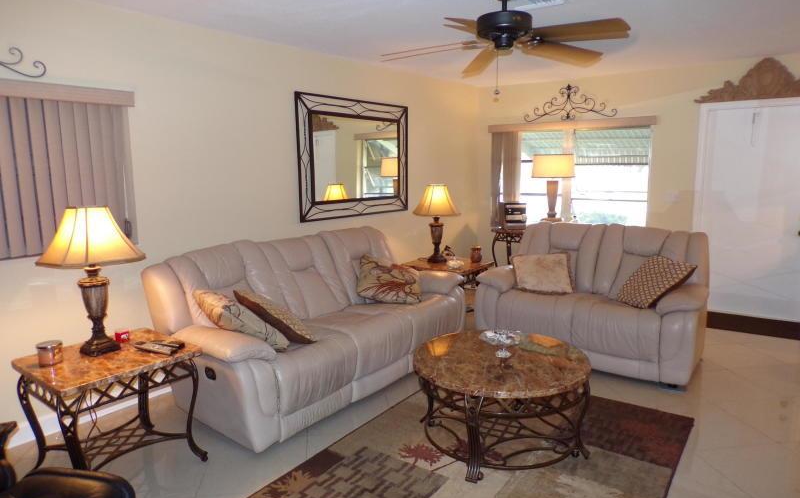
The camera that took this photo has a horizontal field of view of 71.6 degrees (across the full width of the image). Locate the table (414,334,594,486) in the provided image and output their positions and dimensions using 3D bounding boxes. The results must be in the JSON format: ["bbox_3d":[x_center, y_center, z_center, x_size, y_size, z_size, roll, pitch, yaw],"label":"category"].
[{"bbox_3d":[0.549,0.815,3.053,0.940,0.460,0.940,-1,8,0],"label":"table"}]

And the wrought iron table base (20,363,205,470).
[{"bbox_3d":[-1.437,0.839,2.800,0.586,0.555,0.626,6,10,38],"label":"wrought iron table base"}]

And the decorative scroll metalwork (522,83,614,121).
[{"bbox_3d":[1.931,-1.686,6.350,1.060,0.400,0.030,5,10,35],"label":"decorative scroll metalwork"}]

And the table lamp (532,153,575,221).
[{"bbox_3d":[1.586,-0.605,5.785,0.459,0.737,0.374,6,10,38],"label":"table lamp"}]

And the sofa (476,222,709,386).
[{"bbox_3d":[1.530,0.348,4.491,1.595,1.010,1.080,5,10,34],"label":"sofa"}]

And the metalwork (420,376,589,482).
[{"bbox_3d":[0.553,0.845,3.065,0.909,0.439,0.909,0,8,0],"label":"metalwork"}]

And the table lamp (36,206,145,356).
[{"bbox_3d":[-1.539,0.162,2.802,0.469,0.727,0.469,6,10,38],"label":"table lamp"}]

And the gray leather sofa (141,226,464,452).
[{"bbox_3d":[-0.514,0.436,3.981,1.110,1.010,2.110,6,10,38],"label":"gray leather sofa"}]

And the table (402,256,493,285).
[{"bbox_3d":[0.479,0.428,5.247,0.620,0.580,0.670,5,10,35],"label":"table"}]

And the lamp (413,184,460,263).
[{"bbox_3d":[0.364,-0.252,5.377,0.470,0.730,0.470,-1,8,0],"label":"lamp"}]

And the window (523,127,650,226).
[{"bbox_3d":[1.868,-0.735,5.931,1.514,1.060,0.101,6,10,38],"label":"window"}]

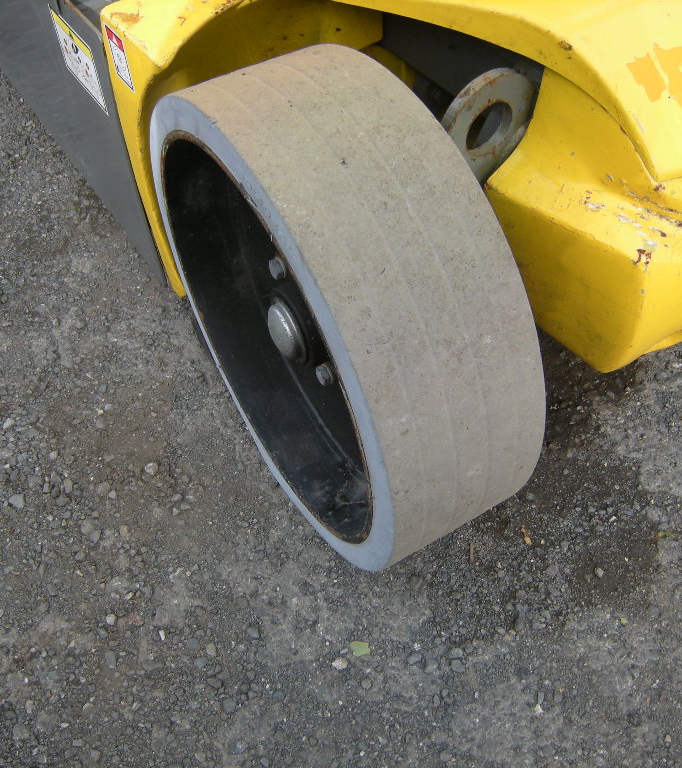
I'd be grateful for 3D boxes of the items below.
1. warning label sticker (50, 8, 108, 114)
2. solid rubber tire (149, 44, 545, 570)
[{"bbox_3d":[-0.259,-0.320,0.819,0.002,0.070,0.104,-29,58,-19],"label":"warning label sticker"},{"bbox_3d":[-0.013,-0.057,0.704,0.128,0.412,0.412,-26,57,-18],"label":"solid rubber tire"}]

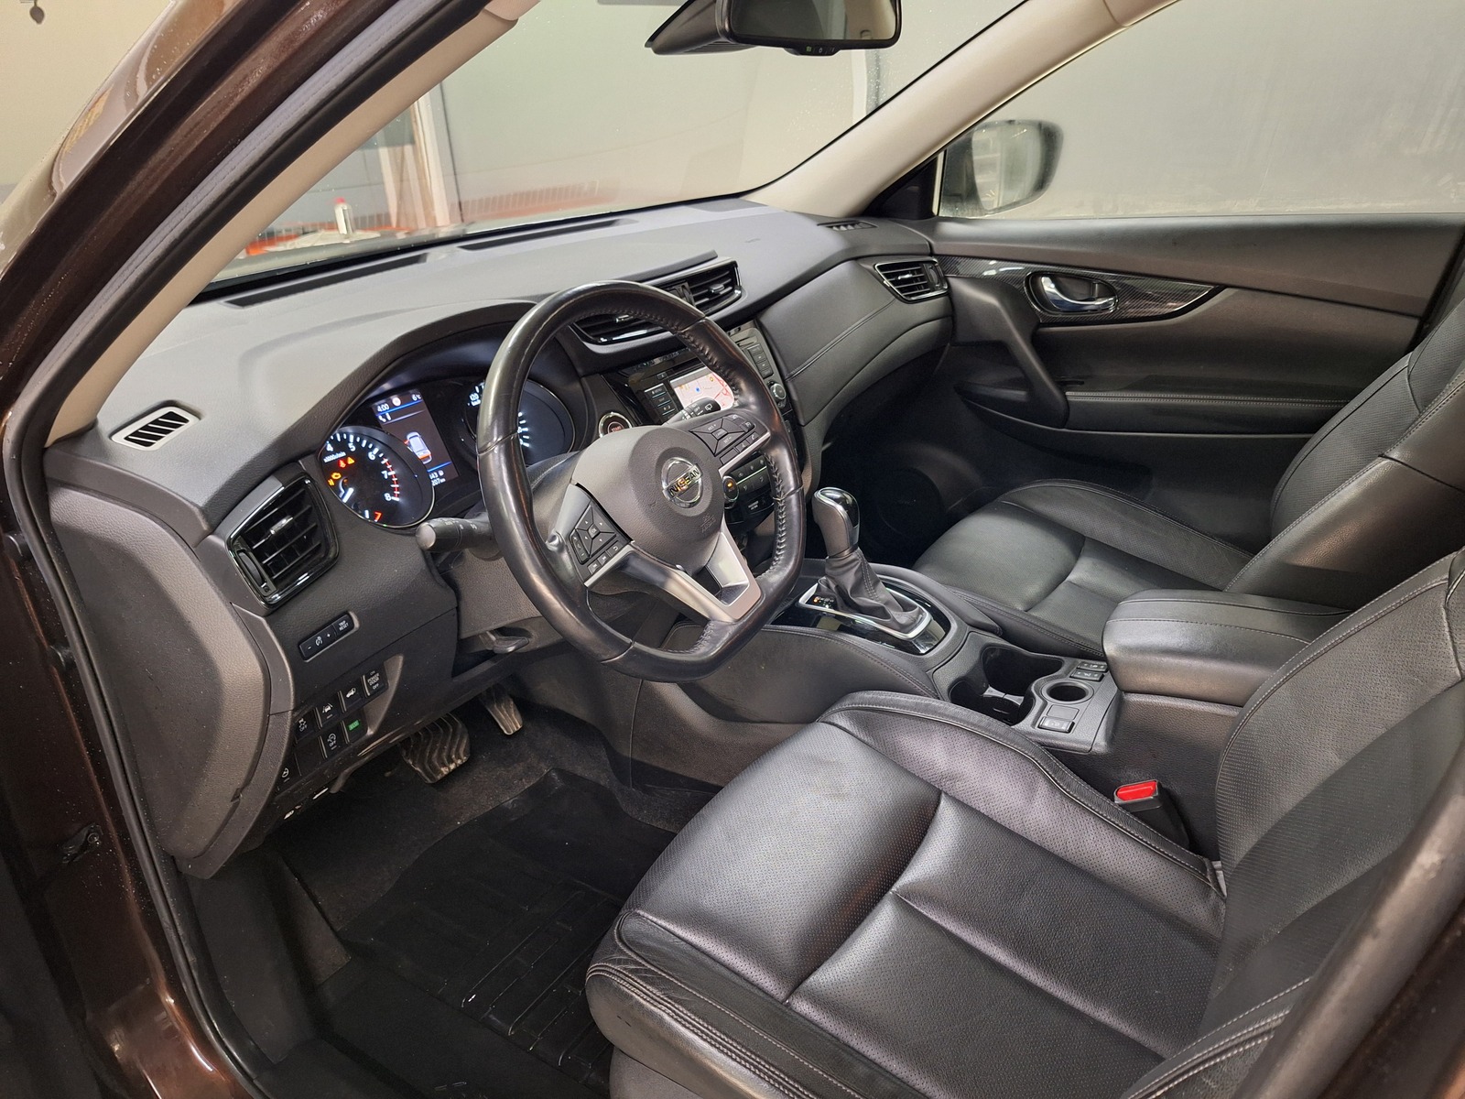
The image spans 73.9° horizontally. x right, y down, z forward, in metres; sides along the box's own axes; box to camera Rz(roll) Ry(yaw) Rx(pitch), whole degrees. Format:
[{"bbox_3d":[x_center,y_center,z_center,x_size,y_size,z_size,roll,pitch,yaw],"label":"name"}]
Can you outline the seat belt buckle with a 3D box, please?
[{"bbox_3d":[0.438,0.287,1.001,0.046,0.095,0.030,-29,3,45],"label":"seat belt buckle"}]

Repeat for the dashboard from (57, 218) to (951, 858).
[{"bbox_3d":[-0.147,-0.180,1.421,0.530,0.540,1.460,14,31,34],"label":"dashboard"}]

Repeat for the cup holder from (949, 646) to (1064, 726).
[{"bbox_3d":[0.342,0.196,1.215,0.105,0.085,0.165,14,31,34],"label":"cup holder"}]

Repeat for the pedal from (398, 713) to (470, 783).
[{"bbox_3d":[-0.431,0.282,1.392,0.040,0.080,0.100,-26,5,45],"label":"pedal"}]

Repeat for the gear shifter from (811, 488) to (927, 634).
[{"bbox_3d":[0.160,0.014,1.269,0.165,0.195,0.090,14,31,34],"label":"gear shifter"}]

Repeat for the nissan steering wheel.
[{"bbox_3d":[-0.077,-0.065,0.906,0.120,0.360,0.370,-16,12,44],"label":"nissan steering wheel"}]

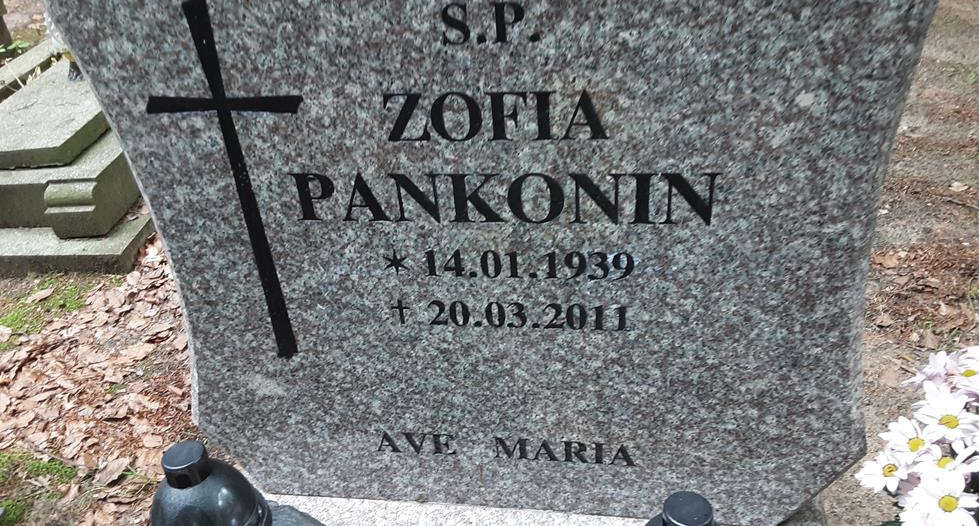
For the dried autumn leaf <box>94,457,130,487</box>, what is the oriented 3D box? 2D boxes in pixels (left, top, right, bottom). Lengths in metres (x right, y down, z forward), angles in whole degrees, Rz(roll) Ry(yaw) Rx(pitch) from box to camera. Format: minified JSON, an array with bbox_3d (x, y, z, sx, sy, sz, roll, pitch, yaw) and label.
[{"bbox_3d":[-0.682,0.376,1.432,0.038,0.025,0.070,6,34,16],"label":"dried autumn leaf"}]

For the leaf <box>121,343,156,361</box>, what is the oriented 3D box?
[{"bbox_3d":[-0.776,0.193,1.739,0.070,0.018,0.059,3,33,12],"label":"leaf"}]

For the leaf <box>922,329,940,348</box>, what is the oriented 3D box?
[{"bbox_3d":[0.883,0.154,1.585,0.033,0.015,0.064,9,35,20],"label":"leaf"}]

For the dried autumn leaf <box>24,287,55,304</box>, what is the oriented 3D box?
[{"bbox_3d":[-1.107,0.080,1.960,0.038,0.018,0.076,15,37,29],"label":"dried autumn leaf"}]

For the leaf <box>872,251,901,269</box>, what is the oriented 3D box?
[{"bbox_3d":[0.917,-0.007,1.831,0.057,0.018,0.075,9,35,20],"label":"leaf"}]

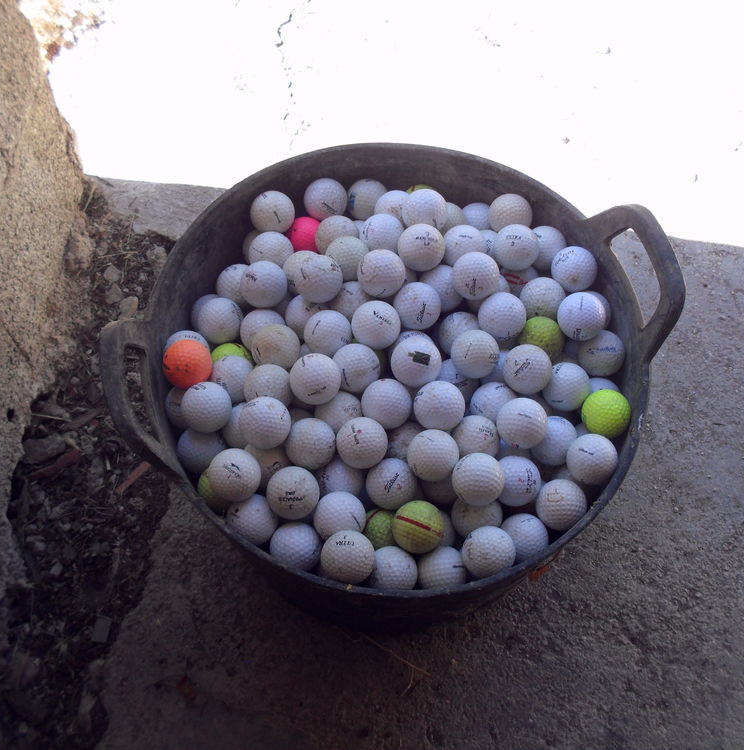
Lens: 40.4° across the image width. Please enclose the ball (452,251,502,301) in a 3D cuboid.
[{"bbox_3d":[0.093,-0.089,0.906,0.043,0.043,0.043,1,65,-3],"label":"ball"}]

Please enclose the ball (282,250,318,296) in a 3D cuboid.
[{"bbox_3d":[-0.061,-0.093,0.934,0.043,0.043,0.043,0,59,0],"label":"ball"}]

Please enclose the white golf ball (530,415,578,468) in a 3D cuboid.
[{"bbox_3d":[0.159,0.058,0.887,0.043,0.043,0.043,1,62,-1],"label":"white golf ball"}]

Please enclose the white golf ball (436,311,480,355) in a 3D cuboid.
[{"bbox_3d":[0.083,-0.036,0.927,0.043,0.043,0.043,1,65,-3],"label":"white golf ball"}]

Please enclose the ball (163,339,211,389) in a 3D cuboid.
[{"bbox_3d":[-0.158,-0.008,0.870,0.043,0.043,0.043,0,62,-1],"label":"ball"}]

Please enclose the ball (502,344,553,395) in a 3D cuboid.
[{"bbox_3d":[0.135,-0.005,0.878,0.043,0.043,0.043,1,64,-2],"label":"ball"}]

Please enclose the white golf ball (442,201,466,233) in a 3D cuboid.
[{"bbox_3d":[0.074,-0.152,1.016,0.043,0.043,0.043,1,64,-2],"label":"white golf ball"}]

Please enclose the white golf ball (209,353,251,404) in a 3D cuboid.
[{"bbox_3d":[-0.125,0.004,0.914,0.043,0.043,0.043,0,62,-1],"label":"white golf ball"}]

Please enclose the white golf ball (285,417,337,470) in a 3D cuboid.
[{"bbox_3d":[-0.052,0.060,0.870,0.043,0.043,0.043,2,64,-3],"label":"white golf ball"}]

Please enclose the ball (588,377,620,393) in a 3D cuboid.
[{"bbox_3d":[0.212,0.023,0.949,0.043,0.043,0.043,5,64,0],"label":"ball"}]

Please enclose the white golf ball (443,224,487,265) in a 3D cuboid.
[{"bbox_3d":[0.089,-0.123,0.973,0.043,0.043,0.043,1,64,-2],"label":"white golf ball"}]

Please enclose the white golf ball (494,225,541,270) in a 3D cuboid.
[{"bbox_3d":[0.135,-0.120,0.946,0.043,0.043,0.043,2,64,-3],"label":"white golf ball"}]

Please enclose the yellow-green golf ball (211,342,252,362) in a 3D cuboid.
[{"bbox_3d":[-0.133,-0.009,0.953,0.043,0.043,0.043,1,64,-2],"label":"yellow-green golf ball"}]

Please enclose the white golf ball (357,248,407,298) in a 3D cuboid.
[{"bbox_3d":[0.008,-0.090,0.899,0.043,0.043,0.043,0,59,0],"label":"white golf ball"}]

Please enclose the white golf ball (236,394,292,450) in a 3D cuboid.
[{"bbox_3d":[-0.089,0.039,0.838,0.043,0.043,0.043,0,64,-4],"label":"white golf ball"}]

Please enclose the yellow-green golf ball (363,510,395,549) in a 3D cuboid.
[{"bbox_3d":[0.008,0.137,0.881,0.043,0.043,0.043,1,65,-3],"label":"yellow-green golf ball"}]

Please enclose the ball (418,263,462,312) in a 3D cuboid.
[{"bbox_3d":[0.065,-0.079,0.927,0.043,0.043,0.043,0,62,-1],"label":"ball"}]

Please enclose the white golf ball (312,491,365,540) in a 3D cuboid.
[{"bbox_3d":[-0.026,0.117,0.831,0.043,0.043,0.043,2,64,-4],"label":"white golf ball"}]

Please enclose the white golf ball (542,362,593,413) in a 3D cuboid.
[{"bbox_3d":[0.173,0.010,0.899,0.043,0.043,0.043,0,59,0],"label":"white golf ball"}]

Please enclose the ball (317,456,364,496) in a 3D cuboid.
[{"bbox_3d":[-0.027,0.093,0.892,0.043,0.043,0.043,0,62,-1],"label":"ball"}]

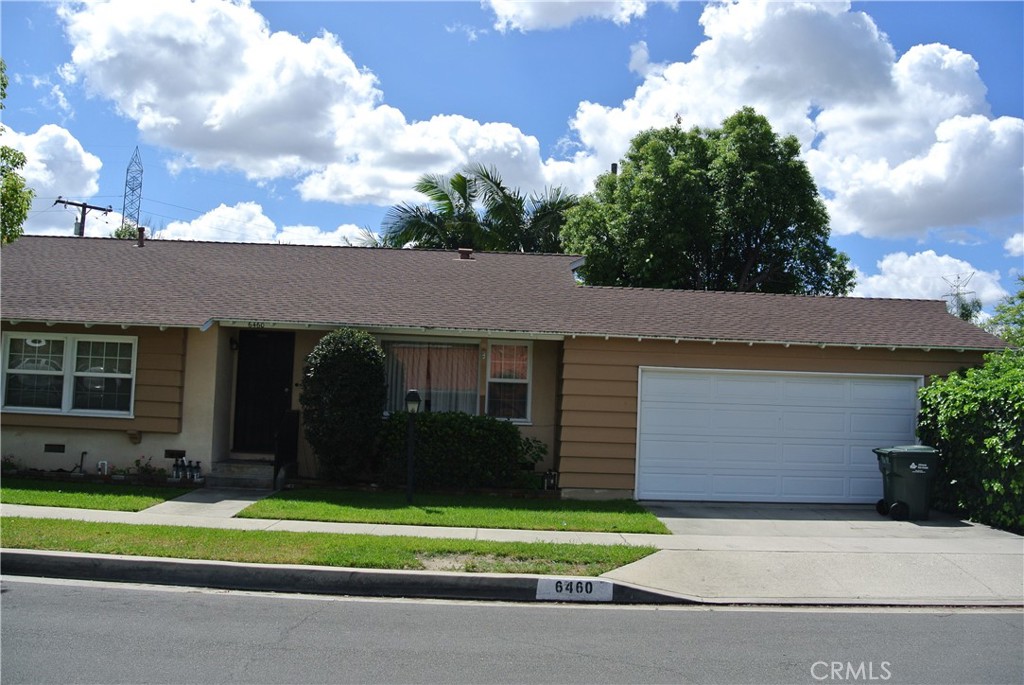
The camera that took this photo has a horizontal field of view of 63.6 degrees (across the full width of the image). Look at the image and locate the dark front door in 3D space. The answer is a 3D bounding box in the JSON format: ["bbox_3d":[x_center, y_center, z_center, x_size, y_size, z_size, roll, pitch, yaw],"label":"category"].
[{"bbox_3d":[-4.233,0.840,14.150,0.940,2.040,0.090,2,-3,0],"label":"dark front door"}]

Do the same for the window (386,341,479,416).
[{"bbox_3d":[-1.535,0.701,15.650,1.830,1.440,0.100,2,-3,0],"label":"window"}]

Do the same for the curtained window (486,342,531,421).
[{"bbox_3d":[-0.057,0.756,15.600,0.850,1.570,0.120,2,-3,0],"label":"curtained window"}]

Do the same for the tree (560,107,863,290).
[{"bbox_3d":[6.053,-1.830,25.242,8.400,10.318,8.000,2,-3,0],"label":"tree"}]

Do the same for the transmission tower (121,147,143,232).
[{"bbox_3d":[-60.049,-12.286,129.069,3.200,37.213,4.000,2,-3,0],"label":"transmission tower"}]

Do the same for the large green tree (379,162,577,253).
[{"bbox_3d":[-1.287,-1.347,27.772,6.000,9.123,5.600,2,-3,0],"label":"large green tree"}]

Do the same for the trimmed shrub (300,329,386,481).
[{"bbox_3d":[-2.775,1.021,13.600,1.400,2.450,1.400,2,-3,0],"label":"trimmed shrub"}]

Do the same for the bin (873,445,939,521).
[{"bbox_3d":[6.187,2.180,12.950,0.800,1.120,0.680,2,-3,0],"label":"bin"}]

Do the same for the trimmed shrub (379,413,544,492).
[{"bbox_3d":[-0.916,1.892,14.400,2.700,1.220,1.100,2,-3,0],"label":"trimmed shrub"}]

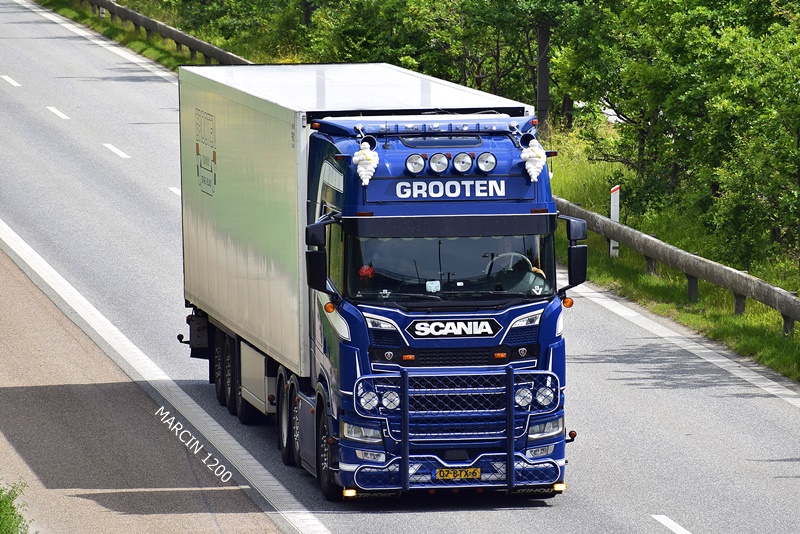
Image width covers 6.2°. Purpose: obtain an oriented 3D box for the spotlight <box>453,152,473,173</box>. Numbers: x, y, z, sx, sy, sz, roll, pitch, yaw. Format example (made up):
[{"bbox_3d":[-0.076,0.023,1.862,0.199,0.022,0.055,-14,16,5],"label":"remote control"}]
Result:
[{"bbox_3d":[0.662,-1.090,76.908,0.210,0.210,0.130,-1,4,-7],"label":"spotlight"}]

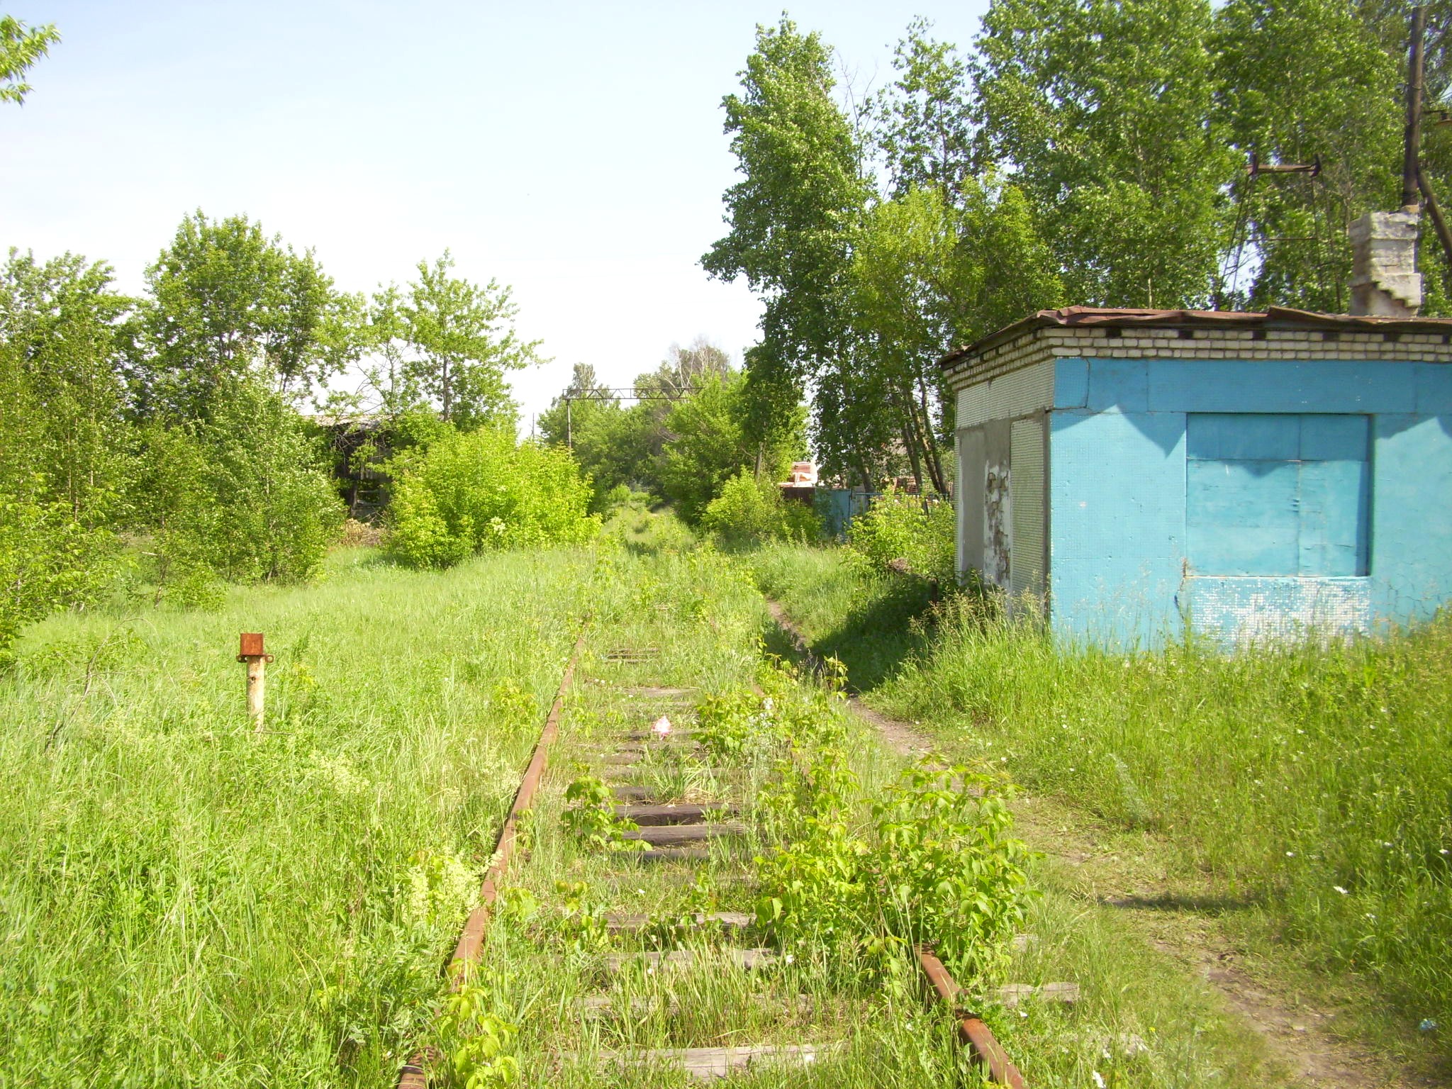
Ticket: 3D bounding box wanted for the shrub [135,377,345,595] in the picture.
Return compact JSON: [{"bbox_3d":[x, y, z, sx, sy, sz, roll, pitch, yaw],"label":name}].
[{"bbox_3d":[-8.263,-0.976,24.300,3.300,3.600,3.000,0,2,-19],"label":"shrub"}]

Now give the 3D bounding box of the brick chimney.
[{"bbox_3d":[6.568,-2.728,14.200,0.500,1.160,0.420,0,1,-5],"label":"brick chimney"}]

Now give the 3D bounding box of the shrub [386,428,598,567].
[{"bbox_3d":[-5.154,-0.980,32.000,4.500,3.250,4.000,0,1,-5],"label":"shrub"}]

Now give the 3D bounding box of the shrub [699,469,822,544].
[{"bbox_3d":[1.092,-1.128,45.000,3.700,2.500,3.200,0,1,-5],"label":"shrub"}]

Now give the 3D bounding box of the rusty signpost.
[{"bbox_3d":[-3.053,0.931,9.250,0.240,0.730,0.150,0,1,-6],"label":"rusty signpost"}]

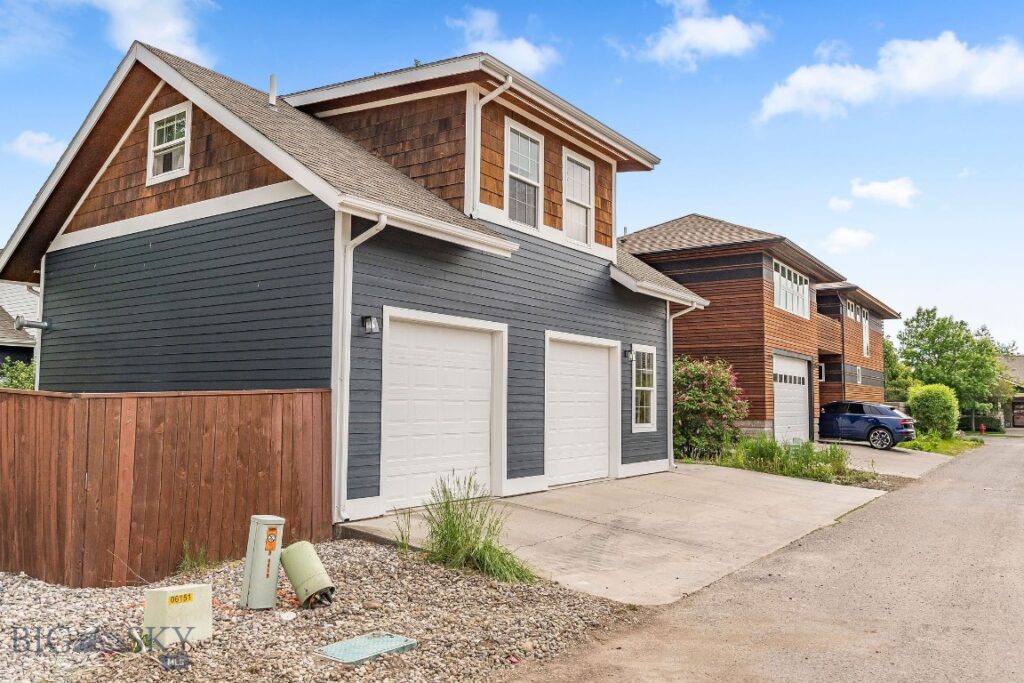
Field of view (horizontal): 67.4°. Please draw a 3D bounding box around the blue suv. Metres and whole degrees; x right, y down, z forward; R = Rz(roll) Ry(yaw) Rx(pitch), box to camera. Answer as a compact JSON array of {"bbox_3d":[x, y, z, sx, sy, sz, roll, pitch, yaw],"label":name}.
[{"bbox_3d":[12.669,3.203,29.559,4.980,1.690,2.000,-3,-6,35],"label":"blue suv"}]

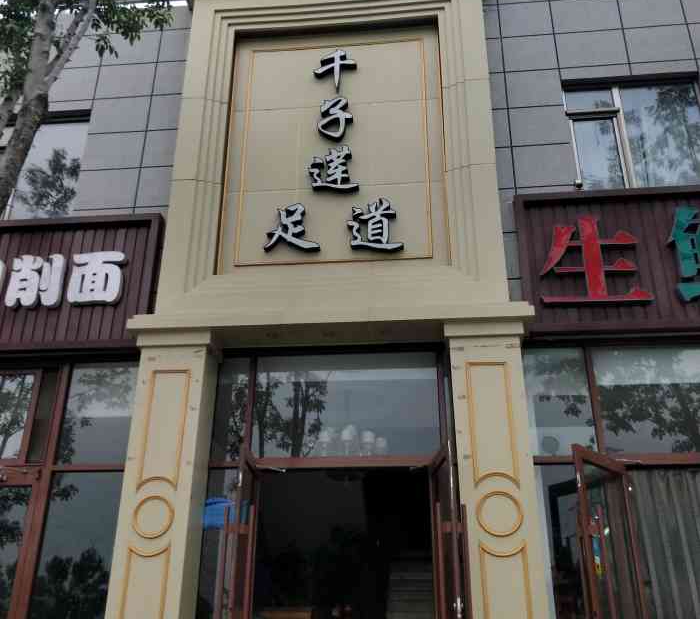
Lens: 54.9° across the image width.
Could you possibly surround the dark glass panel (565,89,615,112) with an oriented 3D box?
[{"bbox_3d":[3.139,-2.733,8.829,0.610,0.342,0.060,-2,-24,5],"label":"dark glass panel"}]

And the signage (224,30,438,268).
[{"bbox_3d":[-0.204,-2.122,8.401,2.714,3.631,0.150,-2,-24,5],"label":"signage"}]

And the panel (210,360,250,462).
[{"bbox_3d":[-1.333,1.093,7.522,0.389,1.206,0.060,-2,-24,5],"label":"panel"}]

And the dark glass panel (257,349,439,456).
[{"bbox_3d":[-0.050,1.036,7.411,2.084,1.179,0.060,-2,-24,5],"label":"dark glass panel"}]

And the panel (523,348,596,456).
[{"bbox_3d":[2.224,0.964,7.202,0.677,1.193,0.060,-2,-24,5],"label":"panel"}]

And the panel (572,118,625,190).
[{"bbox_3d":[3.126,-1.971,8.498,0.536,1.119,0.060,-2,-24,5],"label":"panel"}]

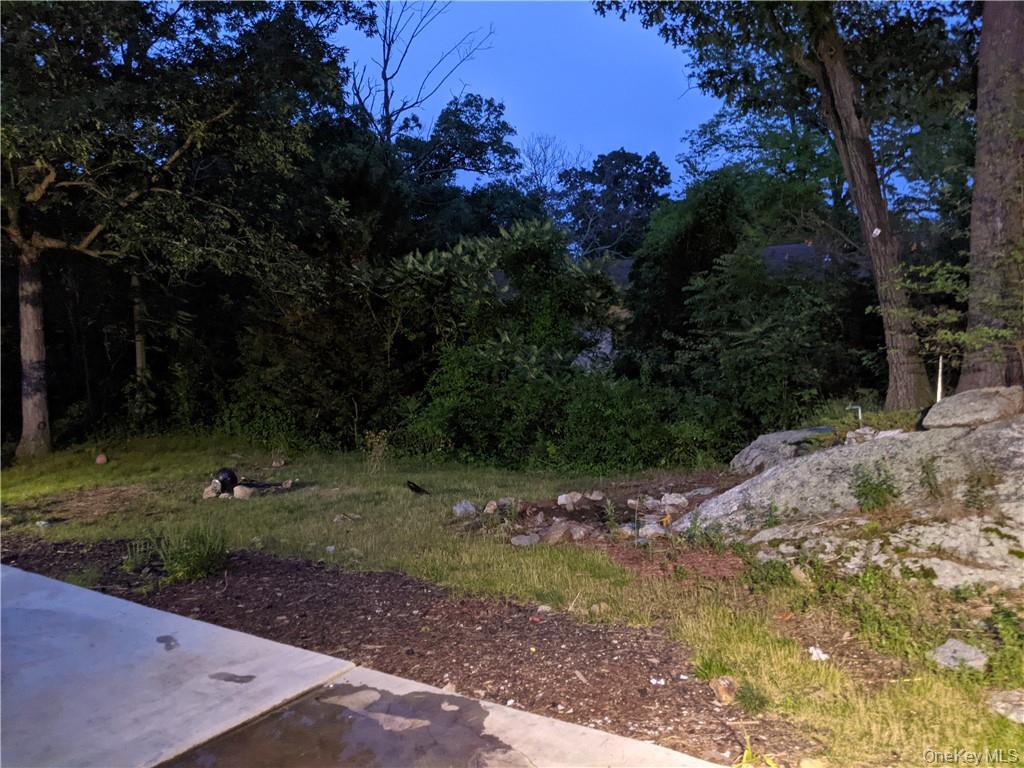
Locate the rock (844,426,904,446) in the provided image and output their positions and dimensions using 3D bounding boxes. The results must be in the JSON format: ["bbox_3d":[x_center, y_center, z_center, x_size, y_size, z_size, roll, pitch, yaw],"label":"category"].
[{"bbox_3d":[4.436,0.638,9.800,0.700,0.220,0.450,1,3,14],"label":"rock"}]

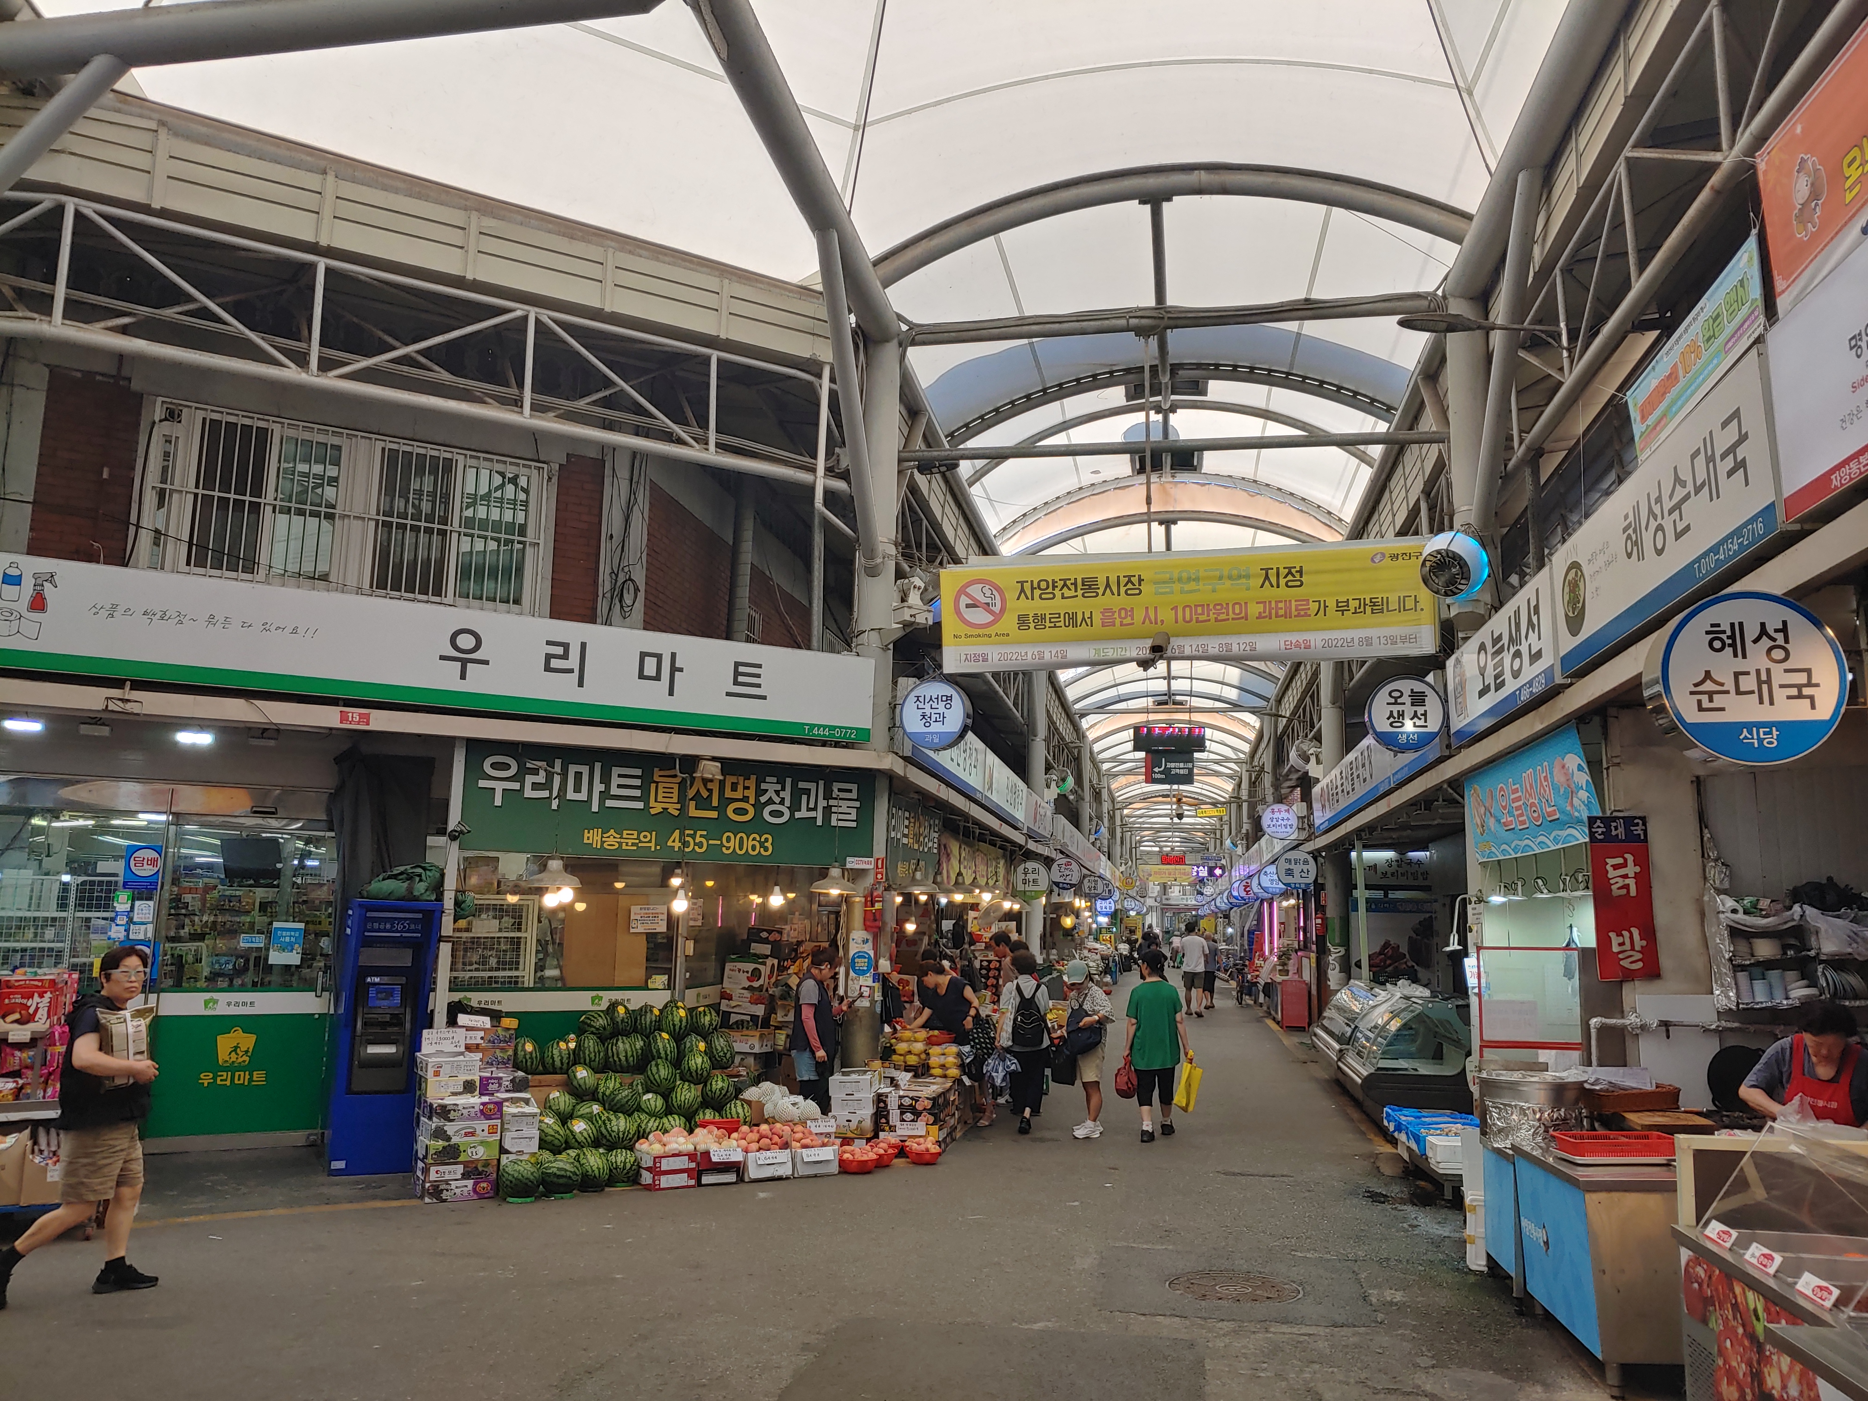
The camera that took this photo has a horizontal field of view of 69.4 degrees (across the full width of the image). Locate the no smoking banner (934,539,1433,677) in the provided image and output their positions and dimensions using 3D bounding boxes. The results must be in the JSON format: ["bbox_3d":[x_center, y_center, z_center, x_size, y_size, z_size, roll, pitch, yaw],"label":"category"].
[{"bbox_3d":[2.073,-0.758,11.406,4.135,0.936,0.100,-2,-10,15],"label":"no smoking banner"}]

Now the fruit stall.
[{"bbox_3d":[-1.702,2.818,9.910,3.960,1.130,1.650,6,-11,-30],"label":"fruit stall"}]

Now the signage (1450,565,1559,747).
[{"bbox_3d":[4.067,-0.212,9.611,0.160,0.723,3.094,-1,-10,10],"label":"signage"}]

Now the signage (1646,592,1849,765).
[{"bbox_3d":[2.885,-0.066,4.798,0.605,0.605,0.160,-1,-9,10],"label":"signage"}]

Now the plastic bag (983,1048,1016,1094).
[{"bbox_3d":[0.566,3.154,11.500,0.280,0.340,0.220,-1,-9,10],"label":"plastic bag"}]

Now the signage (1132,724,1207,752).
[{"bbox_3d":[3.985,0.669,22.788,1.220,0.435,0.180,-1,-9,10],"label":"signage"}]

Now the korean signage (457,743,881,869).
[{"bbox_3d":[-1.910,0.808,10.294,3.280,0.790,0.090,6,-11,-30],"label":"korean signage"}]

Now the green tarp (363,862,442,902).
[{"bbox_3d":[-3.821,1.330,9.691,0.520,0.280,0.450,6,-10,-26],"label":"green tarp"}]

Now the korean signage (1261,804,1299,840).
[{"bbox_3d":[6.463,2.270,25.128,0.690,0.690,0.180,-1,-9,10],"label":"korean signage"}]

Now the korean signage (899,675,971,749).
[{"bbox_3d":[0.015,0.141,11.944,0.600,0.600,0.200,-2,-10,18],"label":"korean signage"}]

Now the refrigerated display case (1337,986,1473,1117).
[{"bbox_3d":[4.247,3.229,12.191,1.000,1.180,1.750,-1,-9,10],"label":"refrigerated display case"}]

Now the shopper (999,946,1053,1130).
[{"bbox_3d":[0.789,2.926,11.621,0.460,1.530,0.380,-1,-10,10],"label":"shopper"}]

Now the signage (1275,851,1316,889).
[{"bbox_3d":[5.647,2.646,21.031,0.605,0.605,0.160,-1,-9,10],"label":"signage"}]

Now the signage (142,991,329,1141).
[{"bbox_3d":[-5.109,2.678,9.959,1.166,1.014,0.050,6,-11,-28],"label":"signage"}]

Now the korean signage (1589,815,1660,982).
[{"bbox_3d":[3.921,1.114,7.659,0.320,0.940,0.050,-1,-9,10],"label":"korean signage"}]

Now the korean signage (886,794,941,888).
[{"bbox_3d":[-0.161,1.462,13.166,0.060,0.827,2.675,-1,-10,10],"label":"korean signage"}]

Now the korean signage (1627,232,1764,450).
[{"bbox_3d":[3.653,-1.619,6.554,0.040,0.480,1.580,-1,-9,10],"label":"korean signage"}]

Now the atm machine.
[{"bbox_3d":[-3.894,2.345,9.520,0.540,1.800,0.620,7,-11,-26],"label":"atm machine"}]

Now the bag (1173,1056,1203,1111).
[{"bbox_3d":[2.102,3.193,11.200,0.120,0.440,0.280,12,-7,12],"label":"bag"}]

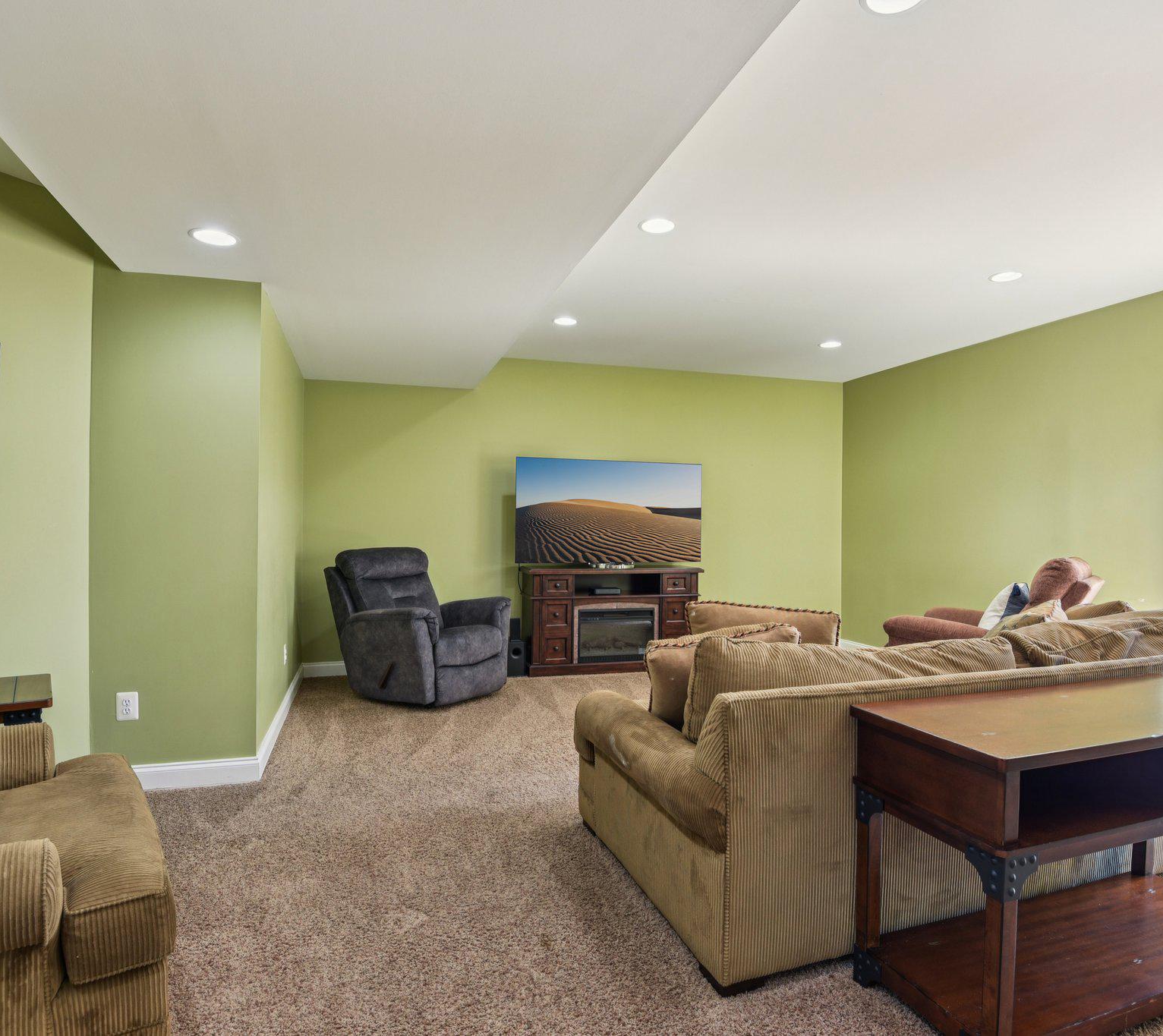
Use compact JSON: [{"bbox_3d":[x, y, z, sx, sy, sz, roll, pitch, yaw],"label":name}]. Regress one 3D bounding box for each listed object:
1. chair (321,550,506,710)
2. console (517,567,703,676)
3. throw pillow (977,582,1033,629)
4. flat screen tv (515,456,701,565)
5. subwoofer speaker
[{"bbox_3d":[-1.181,0.749,5.184,0.960,1.030,0.870,0,0,31],"label":"chair"},{"bbox_3d":[0.258,0.858,5.942,1.540,0.840,0.430,1,0,-18],"label":"console"},{"bbox_3d":[2.693,0.599,4.420,0.160,0.420,0.430,34,19,32],"label":"throw pillow"},{"bbox_3d":[0.268,-0.050,5.917,1.660,0.880,0.080,1,0,-18],"label":"flat screen tv"},{"bbox_3d":[-0.542,1.035,5.652,0.160,0.470,0.280,1,0,-15],"label":"subwoofer speaker"}]

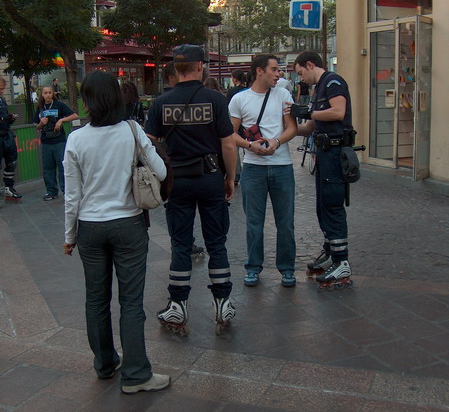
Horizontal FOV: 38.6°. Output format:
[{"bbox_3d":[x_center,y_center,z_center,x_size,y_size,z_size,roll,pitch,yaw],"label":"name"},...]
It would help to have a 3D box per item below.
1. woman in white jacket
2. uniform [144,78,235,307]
[{"bbox_3d":[-0.560,0.148,3.356,0.540,1.678,0.390,0,11,7],"label":"woman in white jacket"},{"bbox_3d":[-0.215,-0.073,4.051,0.570,1.438,0.360,0,11,6],"label":"uniform"}]

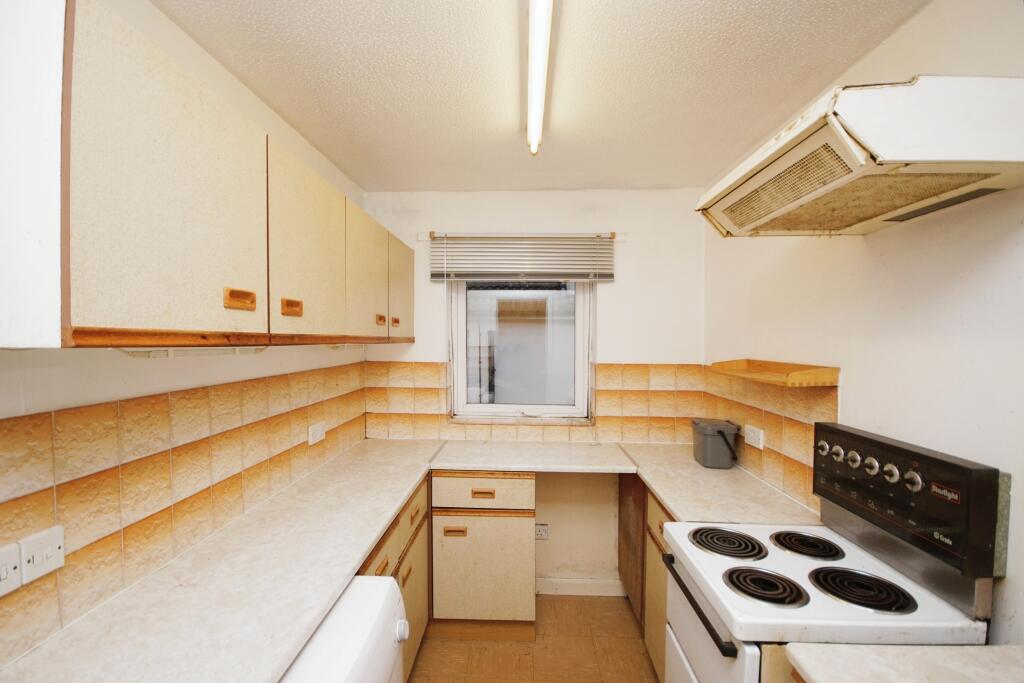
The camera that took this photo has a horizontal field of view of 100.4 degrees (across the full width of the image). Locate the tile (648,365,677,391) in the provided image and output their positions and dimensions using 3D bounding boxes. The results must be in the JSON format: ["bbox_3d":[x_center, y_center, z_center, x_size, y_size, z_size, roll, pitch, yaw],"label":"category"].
[{"bbox_3d":[0.867,0.210,2.462,0.151,0.151,0.010,0,1,3],"label":"tile"}]

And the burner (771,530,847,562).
[{"bbox_3d":[0.861,0.596,1.248,0.177,0.022,0.177,0,1,3],"label":"burner"}]

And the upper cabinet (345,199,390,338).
[{"bbox_3d":[-0.742,-0.255,1.783,0.305,0.530,0.490,0,0,2],"label":"upper cabinet"}]

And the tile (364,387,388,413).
[{"bbox_3d":[-0.792,0.346,2.508,0.141,0.150,0.010,0,1,2],"label":"tile"}]

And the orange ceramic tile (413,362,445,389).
[{"bbox_3d":[-0.494,0.199,2.493,0.155,0.150,0.010,0,1,2],"label":"orange ceramic tile"}]

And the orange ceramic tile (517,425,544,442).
[{"bbox_3d":[0.111,0.541,2.510,0.151,0.095,0.010,0,1,3],"label":"orange ceramic tile"}]

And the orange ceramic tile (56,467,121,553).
[{"bbox_3d":[-0.969,0.383,0.979,0.010,0.154,0.143,0,1,3],"label":"orange ceramic tile"}]

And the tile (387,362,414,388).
[{"bbox_3d":[-0.647,0.197,2.500,0.150,0.150,0.010,0,1,2],"label":"tile"}]

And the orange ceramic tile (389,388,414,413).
[{"bbox_3d":[-0.650,0.350,2.513,0.150,0.150,0.010,0,0,2],"label":"orange ceramic tile"}]

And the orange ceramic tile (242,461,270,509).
[{"bbox_3d":[-0.909,0.514,1.510,0.010,0.148,0.145,0,1,2],"label":"orange ceramic tile"}]

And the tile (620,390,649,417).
[{"bbox_3d":[0.712,0.358,2.454,0.150,0.150,0.010,0,1,2],"label":"tile"}]

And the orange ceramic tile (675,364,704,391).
[{"bbox_3d":[1.020,0.212,2.456,0.156,0.148,0.010,0,1,3],"label":"orange ceramic tile"}]

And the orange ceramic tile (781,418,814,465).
[{"bbox_3d":[1.085,0.377,1.620,0.010,0.151,0.149,0,1,3],"label":"orange ceramic tile"}]

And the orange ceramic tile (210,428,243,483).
[{"bbox_3d":[-0.912,0.363,1.362,0.010,0.150,0.150,0,0,2],"label":"orange ceramic tile"}]

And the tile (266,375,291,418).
[{"bbox_3d":[-0.928,0.214,1.693,0.010,0.154,0.143,0,1,3],"label":"tile"}]

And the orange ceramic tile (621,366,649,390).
[{"bbox_3d":[0.712,0.208,2.453,0.150,0.150,0.010,0,1,2],"label":"orange ceramic tile"}]

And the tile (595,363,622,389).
[{"bbox_3d":[0.564,0.208,2.476,0.151,0.151,0.010,0,1,3],"label":"tile"}]

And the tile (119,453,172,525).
[{"bbox_3d":[-0.931,0.368,1.086,0.010,0.150,0.145,0,1,3],"label":"tile"}]

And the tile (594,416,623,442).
[{"bbox_3d":[0.563,0.511,2.482,0.150,0.150,0.010,0,1,2],"label":"tile"}]

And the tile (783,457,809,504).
[{"bbox_3d":[1.067,0.519,1.606,0.010,0.148,0.145,0,1,2],"label":"tile"}]

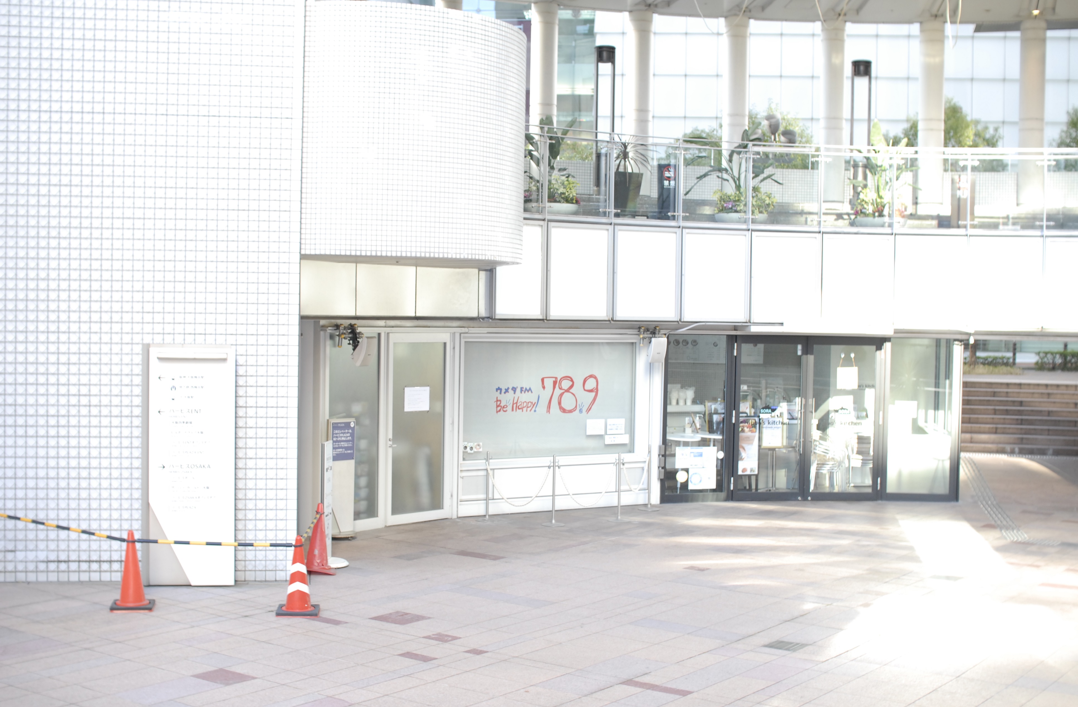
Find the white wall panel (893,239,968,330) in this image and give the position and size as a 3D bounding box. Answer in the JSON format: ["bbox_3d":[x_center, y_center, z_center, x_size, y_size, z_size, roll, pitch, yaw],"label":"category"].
[{"bbox_3d":[5.474,-0.978,18.866,0.976,1.324,0.060,1,2,7],"label":"white wall panel"}]

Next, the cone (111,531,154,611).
[{"bbox_3d":[-3.572,1.893,11.850,0.385,0.685,0.385,1,2,-11],"label":"cone"}]

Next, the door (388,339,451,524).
[{"bbox_3d":[-1.506,0.936,16.908,0.913,2.366,0.060,-1,3,-45],"label":"door"}]

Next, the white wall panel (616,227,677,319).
[{"bbox_3d":[1.441,-1.067,18.211,0.875,1.189,0.060,0,2,-25],"label":"white wall panel"}]

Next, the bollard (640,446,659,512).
[{"bbox_3d":[1.487,1.669,18.112,0.270,0.860,0.270,1,2,0],"label":"bollard"}]

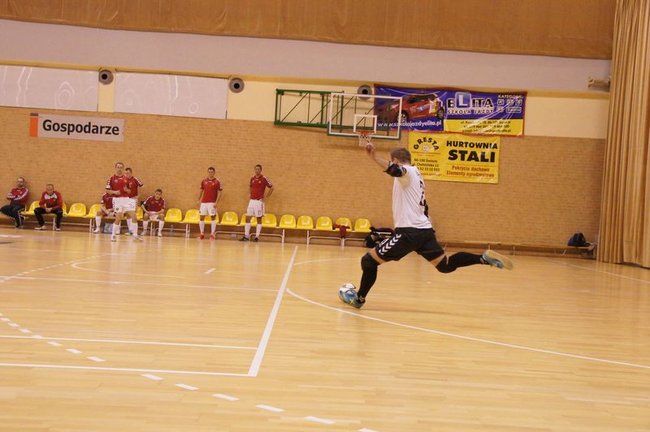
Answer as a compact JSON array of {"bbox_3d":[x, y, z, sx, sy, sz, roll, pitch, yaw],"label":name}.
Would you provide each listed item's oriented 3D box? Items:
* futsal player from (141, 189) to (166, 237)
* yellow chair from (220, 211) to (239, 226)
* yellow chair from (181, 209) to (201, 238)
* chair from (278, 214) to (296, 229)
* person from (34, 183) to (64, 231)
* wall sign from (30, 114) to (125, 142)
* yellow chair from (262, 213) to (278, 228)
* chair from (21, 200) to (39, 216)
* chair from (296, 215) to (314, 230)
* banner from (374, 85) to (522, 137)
[{"bbox_3d":[-4.150,-0.068,19.644,0.540,1.140,0.780,3,1,-1],"label":"futsal player"},{"bbox_3d":[-2.333,0.076,19.893,0.430,0.360,0.430,3,1,-1],"label":"yellow chair"},{"bbox_3d":[-3.365,0.188,20.350,0.460,0.740,0.480,3,1,-1],"label":"yellow chair"},{"bbox_3d":[-0.933,0.138,20.350,0.430,0.360,0.430,3,1,-1],"label":"chair"},{"bbox_3d":[-6.671,-0.206,19.655,0.620,1.120,0.800,3,1,-1],"label":"person"},{"bbox_3d":[-6.335,-2.250,20.750,2.380,0.610,0.050,3,1,-1],"label":"wall sign"},{"bbox_3d":[-1.356,0.123,19.908,0.430,0.360,0.430,3,1,-1],"label":"yellow chair"},{"bbox_3d":[-7.105,-0.171,19.819,0.430,0.360,0.430,3,1,-1],"label":"chair"},{"bbox_3d":[-0.474,0.164,19.922,0.430,0.360,0.430,3,1,-1],"label":"chair"},{"bbox_3d":[3.219,-2.689,20.850,3.850,1.150,0.050,3,1,-1],"label":"banner"}]

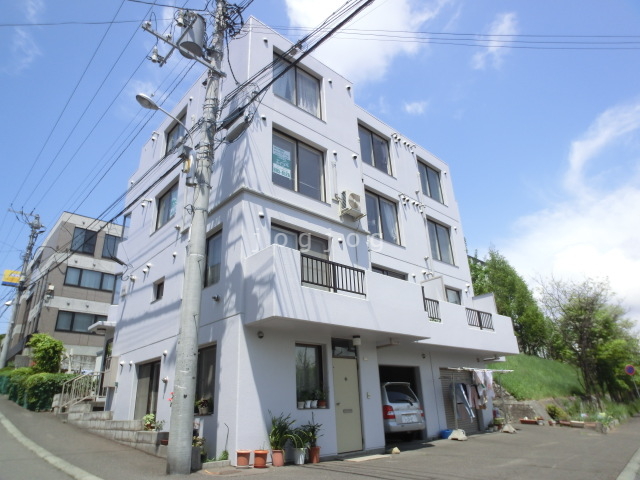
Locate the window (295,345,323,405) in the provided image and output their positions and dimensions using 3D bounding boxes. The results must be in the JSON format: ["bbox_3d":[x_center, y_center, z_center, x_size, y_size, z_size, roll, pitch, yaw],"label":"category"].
[{"bbox_3d":[-0.281,2.933,8.327,0.850,1.270,0.120,18,-32,-37],"label":"window"}]

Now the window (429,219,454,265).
[{"bbox_3d":[4.771,0.152,15.533,1.740,1.820,0.140,18,-32,-37],"label":"window"}]

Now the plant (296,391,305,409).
[{"bbox_3d":[-0.409,3.394,8.259,0.170,0.354,0.170,-2,-22,-1],"label":"plant"}]

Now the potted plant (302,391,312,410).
[{"bbox_3d":[-0.252,3.267,7.950,0.180,0.330,0.180,18,-32,-37],"label":"potted plant"}]

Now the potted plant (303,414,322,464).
[{"bbox_3d":[-0.139,3.668,7.200,0.360,0.810,0.360,-2,-25,-1],"label":"potted plant"}]

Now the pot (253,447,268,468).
[{"bbox_3d":[-1.063,3.905,6.930,0.262,0.262,0.262,-2,-22,-1],"label":"pot"}]

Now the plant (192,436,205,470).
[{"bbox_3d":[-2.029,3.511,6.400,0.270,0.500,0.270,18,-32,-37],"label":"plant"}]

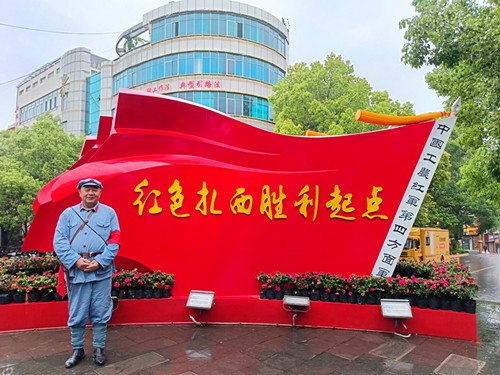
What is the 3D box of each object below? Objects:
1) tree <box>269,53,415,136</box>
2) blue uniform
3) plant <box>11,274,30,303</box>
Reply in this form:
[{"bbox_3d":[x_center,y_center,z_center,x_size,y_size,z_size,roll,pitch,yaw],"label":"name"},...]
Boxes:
[{"bbox_3d":[4.836,-2.163,18.172,7.400,10.090,7.200,0,-4,0],"label":"tree"},{"bbox_3d":[-1.555,0.829,3.289,0.620,1.374,0.400,1,-4,-15],"label":"blue uniform"},{"bbox_3d":[-2.806,1.231,4.239,0.250,0.330,0.250,1,-4,-15],"label":"plant"}]

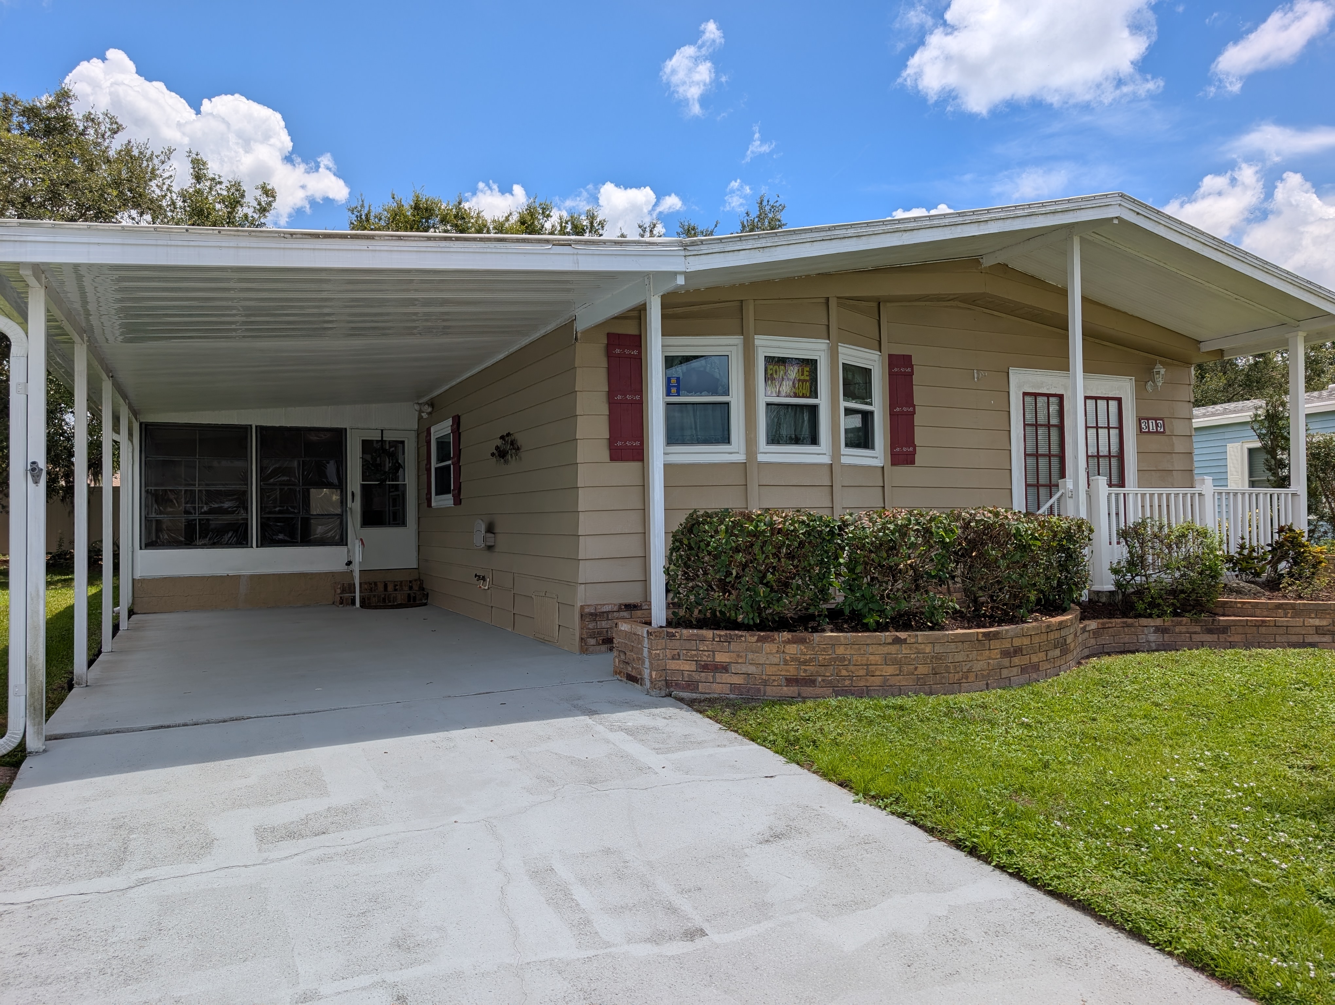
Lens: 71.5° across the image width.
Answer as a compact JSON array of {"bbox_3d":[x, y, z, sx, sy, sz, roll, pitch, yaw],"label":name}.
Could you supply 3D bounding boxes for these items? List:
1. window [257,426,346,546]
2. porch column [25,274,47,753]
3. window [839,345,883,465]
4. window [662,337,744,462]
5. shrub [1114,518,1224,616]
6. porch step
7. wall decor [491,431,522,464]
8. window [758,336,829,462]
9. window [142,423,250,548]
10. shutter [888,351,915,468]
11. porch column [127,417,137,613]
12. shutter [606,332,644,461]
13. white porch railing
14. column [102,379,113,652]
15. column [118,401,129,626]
[{"bbox_3d":[-5.019,-0.221,12.725,1.150,1.630,0.080,0,-1,-25],"label":"window"},{"bbox_3d":[-3.380,0.059,4.970,0.074,2.520,0.074,0,-2,-25],"label":"porch column"},{"bbox_3d":[1.872,-0.922,8.930,0.100,1.120,0.770,-2,-2,44],"label":"window"},{"bbox_3d":[0.261,-0.877,7.900,0.790,1.080,0.100,-1,-1,-1],"label":"window"},{"bbox_3d":[4.480,0.584,8.300,0.950,0.870,0.780,0,-2,-25],"label":"shrub"},{"bbox_3d":[-3.951,1.235,12.780,1.170,0.330,0.680,0,-1,-25],"label":"porch step"},{"bbox_3d":[-1.644,-0.532,9.356,0.110,0.330,0.720,0,-1,-26],"label":"wall decor"},{"bbox_3d":[1.153,-0.926,8.420,0.800,1.120,0.100,0,-2,-25],"label":"window"},{"bbox_3d":[-6.200,-0.219,12.229,1.260,1.630,0.080,0,-1,-25],"label":"window"},{"bbox_3d":[2.363,-0.931,9.330,0.310,1.115,0.040,0,-2,-25],"label":"shutter"},{"bbox_3d":[-6.897,0.148,11.950,0.100,2.540,0.100,0,-1,-25],"label":"porch column"},{"bbox_3d":[-0.343,-0.891,7.822,0.307,1.080,0.040,0,-1,-25],"label":"shutter"},{"bbox_3d":[5.170,0.284,8.980,3.000,1.010,0.130,0,-2,-25],"label":"white porch railing"},{"bbox_3d":[-5.116,0.124,8.470,0.074,2.500,0.074,0,-2,-25],"label":"column"},{"bbox_3d":[-5.962,0.141,10.170,0.074,2.510,0.074,0,-2,-25],"label":"column"}]

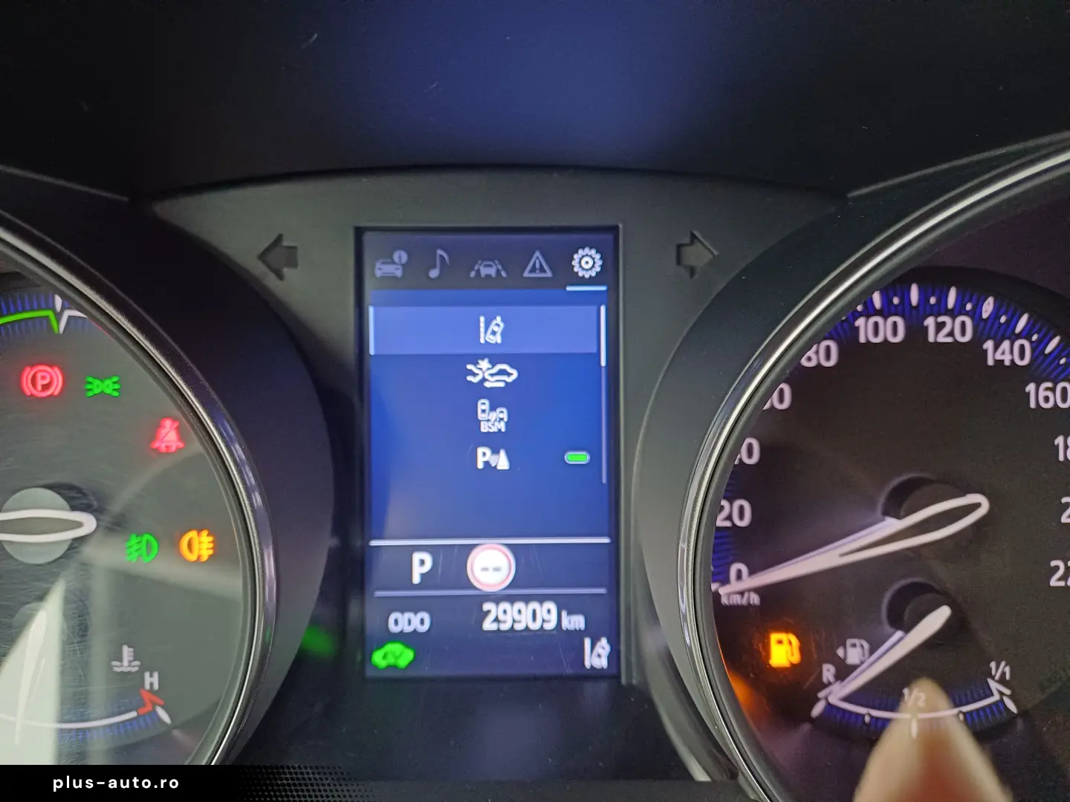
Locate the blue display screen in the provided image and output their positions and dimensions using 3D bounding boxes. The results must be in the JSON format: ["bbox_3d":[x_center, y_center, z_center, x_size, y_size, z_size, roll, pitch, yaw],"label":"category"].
[{"bbox_3d":[-0.009,0.011,0.165,0.053,0.093,0.007,0,-1,-1],"label":"blue display screen"}]

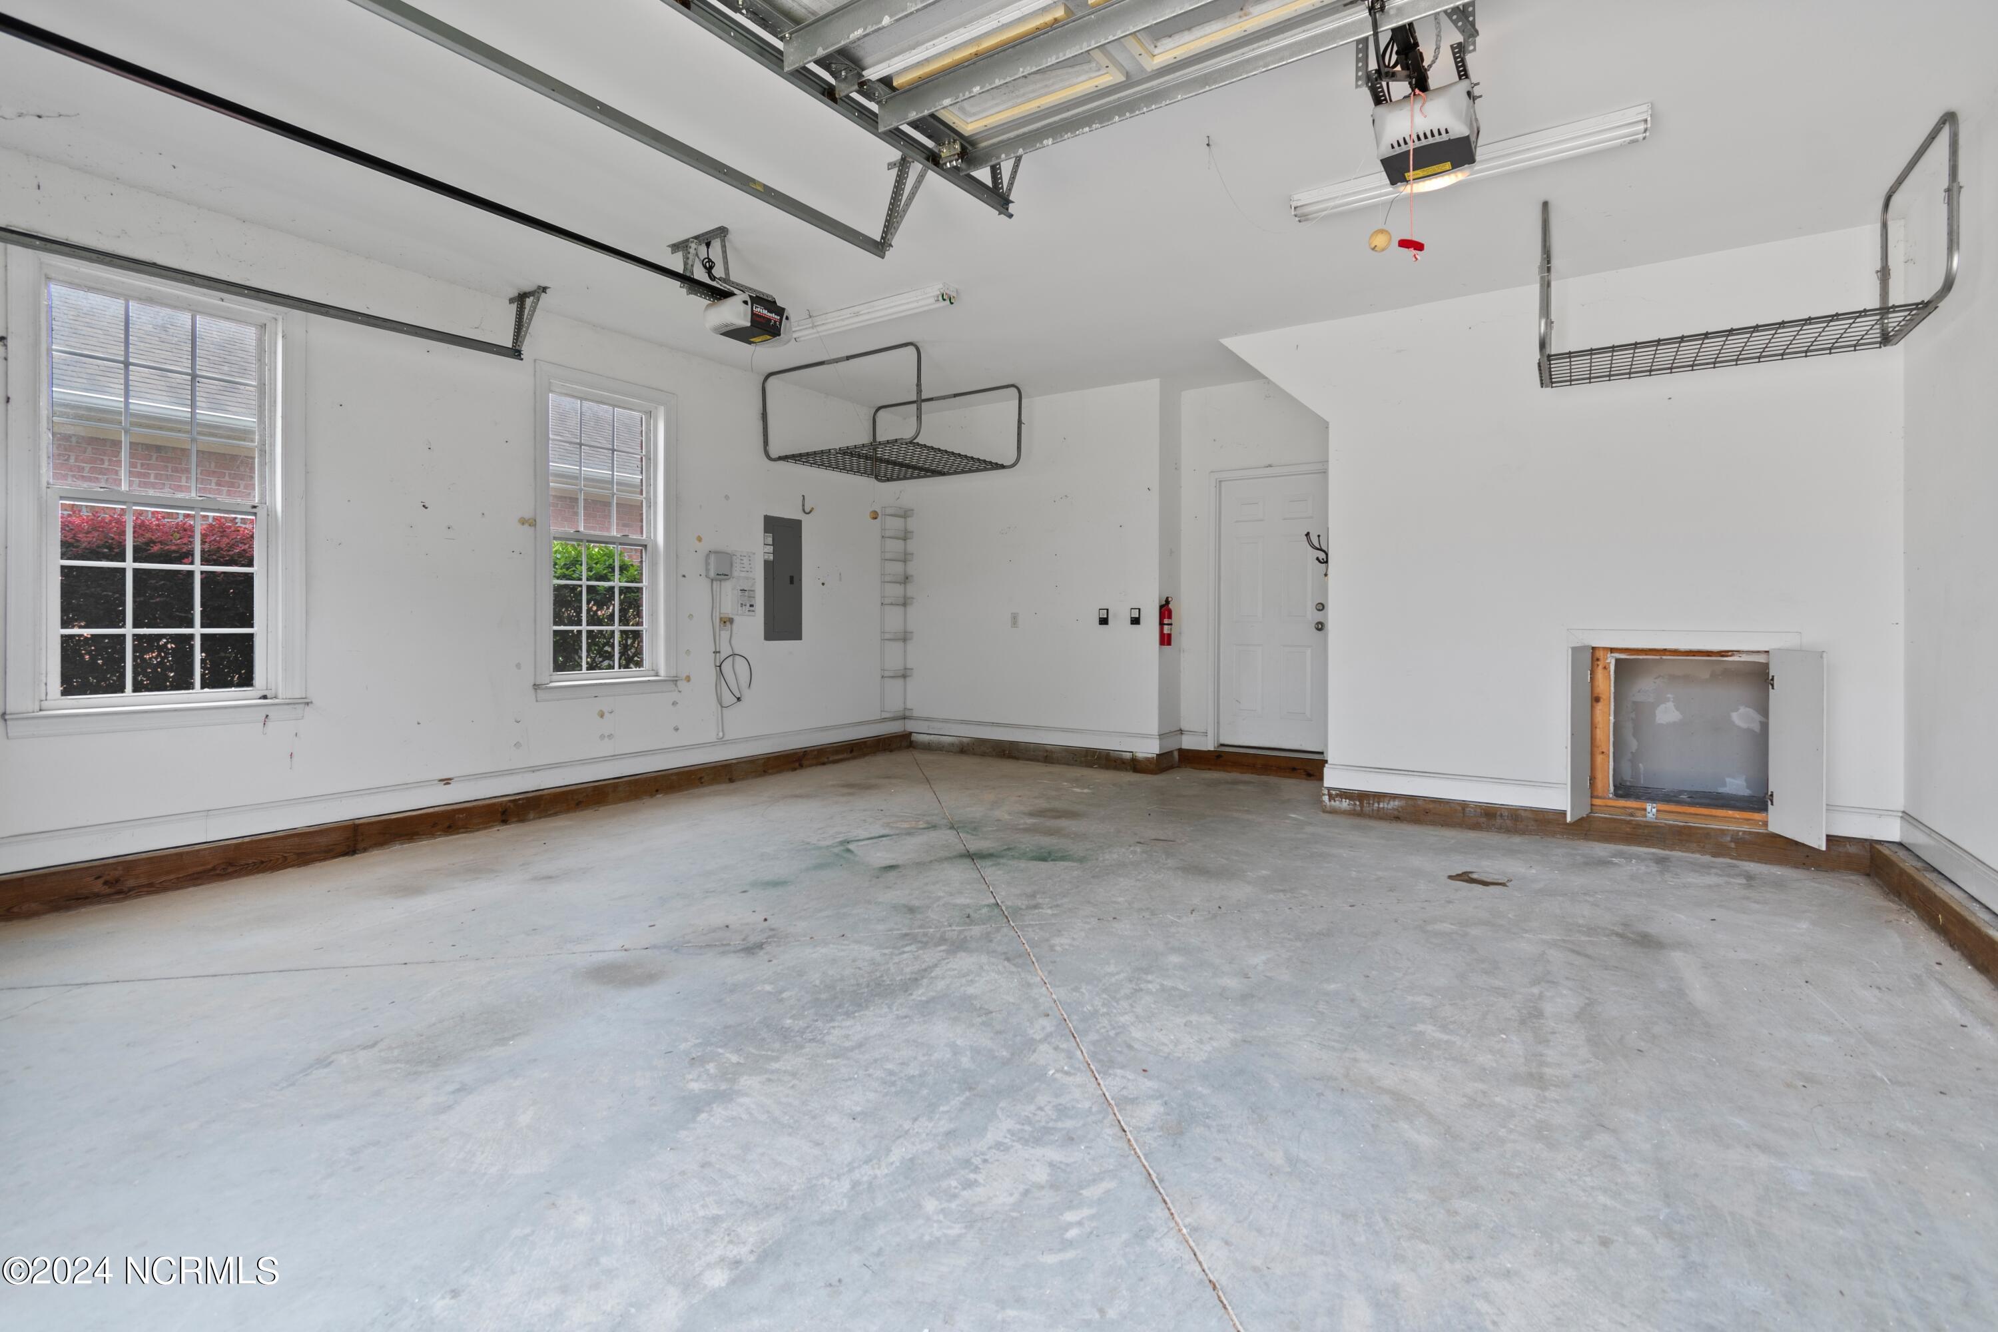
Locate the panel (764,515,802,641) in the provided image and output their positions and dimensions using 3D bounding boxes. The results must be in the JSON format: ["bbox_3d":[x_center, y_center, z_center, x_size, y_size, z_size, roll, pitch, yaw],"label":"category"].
[{"bbox_3d":[-1.644,-0.660,6.361,0.040,0.934,0.368,2,3,36],"label":"panel"}]

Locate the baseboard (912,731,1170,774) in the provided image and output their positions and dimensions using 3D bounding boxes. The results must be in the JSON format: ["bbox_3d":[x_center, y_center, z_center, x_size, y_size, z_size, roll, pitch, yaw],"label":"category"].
[{"bbox_3d":[0.305,0.711,7.070,2.346,0.145,0.370,2,3,31],"label":"baseboard"}]

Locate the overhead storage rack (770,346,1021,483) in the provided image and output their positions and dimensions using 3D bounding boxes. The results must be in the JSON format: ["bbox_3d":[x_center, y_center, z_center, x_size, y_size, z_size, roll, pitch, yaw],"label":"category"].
[{"bbox_3d":[-0.777,-1.806,6.205,1.430,0.655,1.190,2,3,33],"label":"overhead storage rack"}]

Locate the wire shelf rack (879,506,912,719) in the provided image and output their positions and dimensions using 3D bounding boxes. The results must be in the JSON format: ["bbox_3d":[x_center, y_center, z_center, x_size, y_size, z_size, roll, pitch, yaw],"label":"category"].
[{"bbox_3d":[-0.882,-0.462,7.298,0.110,1.850,0.316,2,3,36],"label":"wire shelf rack"}]

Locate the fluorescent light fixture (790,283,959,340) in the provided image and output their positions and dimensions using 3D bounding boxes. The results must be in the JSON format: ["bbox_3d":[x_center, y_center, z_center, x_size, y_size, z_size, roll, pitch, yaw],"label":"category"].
[{"bbox_3d":[-0.780,-2.024,4.815,1.220,0.075,0.115,2,3,31],"label":"fluorescent light fixture"}]

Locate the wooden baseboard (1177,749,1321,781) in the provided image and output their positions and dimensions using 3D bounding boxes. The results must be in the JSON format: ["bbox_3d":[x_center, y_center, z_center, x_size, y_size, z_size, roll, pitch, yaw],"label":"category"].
[{"bbox_3d":[1.964,0.752,6.359,1.200,0.145,0.050,2,3,30],"label":"wooden baseboard"}]

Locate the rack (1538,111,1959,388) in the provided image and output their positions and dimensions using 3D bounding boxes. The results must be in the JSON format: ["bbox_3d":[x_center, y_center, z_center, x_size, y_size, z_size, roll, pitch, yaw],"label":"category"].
[{"bbox_3d":[3.028,-1.658,3.528,1.210,0.655,0.820,2,3,33],"label":"rack"}]

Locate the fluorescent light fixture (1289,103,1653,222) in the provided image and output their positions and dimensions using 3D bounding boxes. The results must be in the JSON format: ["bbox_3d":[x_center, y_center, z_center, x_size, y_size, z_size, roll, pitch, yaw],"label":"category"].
[{"bbox_3d":[1.783,-1.938,3.262,1.220,0.075,0.115,2,3,31],"label":"fluorescent light fixture"}]

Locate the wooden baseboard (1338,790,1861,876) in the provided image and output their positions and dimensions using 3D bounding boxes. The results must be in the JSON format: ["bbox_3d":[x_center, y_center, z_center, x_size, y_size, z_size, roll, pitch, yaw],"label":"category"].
[{"bbox_3d":[3.002,0.852,4.467,2.378,0.147,0.050,2,3,32],"label":"wooden baseboard"}]

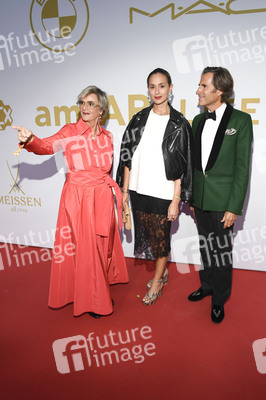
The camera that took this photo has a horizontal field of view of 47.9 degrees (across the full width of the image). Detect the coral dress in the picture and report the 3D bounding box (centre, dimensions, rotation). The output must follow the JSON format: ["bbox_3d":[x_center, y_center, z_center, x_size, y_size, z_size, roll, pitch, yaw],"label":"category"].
[{"bbox_3d":[-0.383,0.126,2.307,0.680,1.440,0.520,-1,16,-2],"label":"coral dress"}]

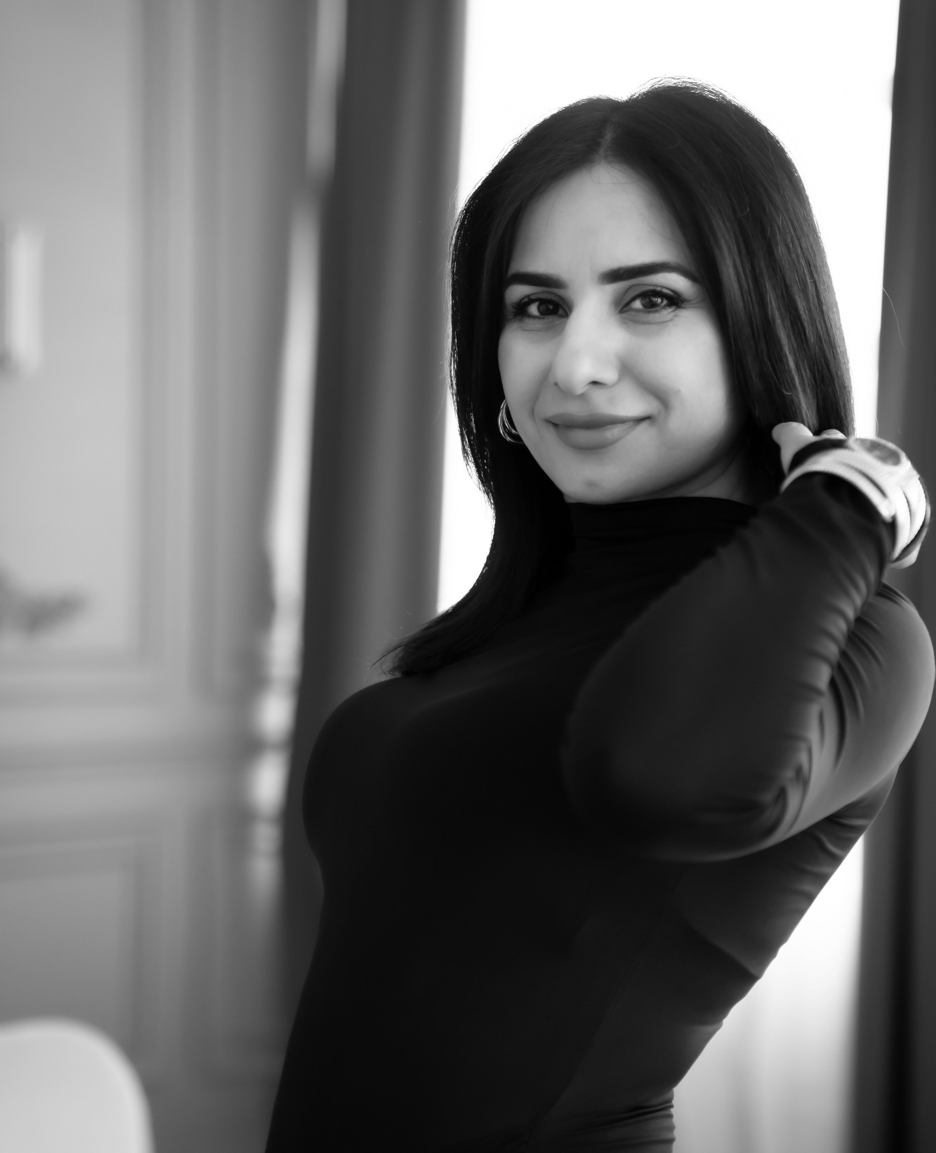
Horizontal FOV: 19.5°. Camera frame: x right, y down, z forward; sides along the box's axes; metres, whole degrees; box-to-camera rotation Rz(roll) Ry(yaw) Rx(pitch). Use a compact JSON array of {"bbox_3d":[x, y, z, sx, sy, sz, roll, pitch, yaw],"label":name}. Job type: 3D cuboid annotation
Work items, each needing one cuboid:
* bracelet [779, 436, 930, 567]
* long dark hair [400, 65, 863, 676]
[{"bbox_3d":[0.205,-0.036,1.450,0.073,0.064,0.040,32,43,1],"label":"bracelet"},{"bbox_3d":[0.095,-0.113,1.550,0.245,0.335,0.220,3,2,19],"label":"long dark hair"}]

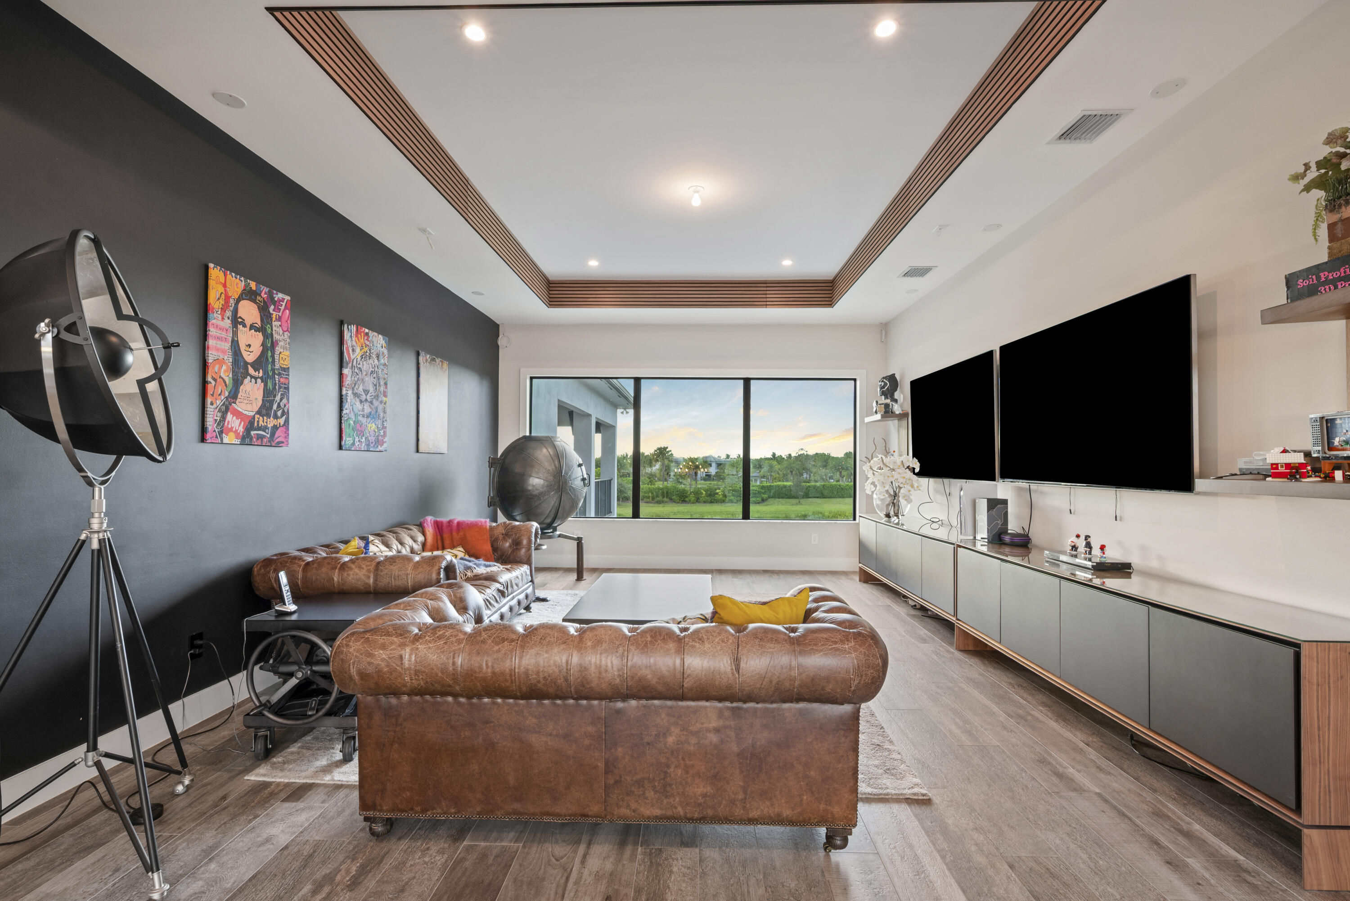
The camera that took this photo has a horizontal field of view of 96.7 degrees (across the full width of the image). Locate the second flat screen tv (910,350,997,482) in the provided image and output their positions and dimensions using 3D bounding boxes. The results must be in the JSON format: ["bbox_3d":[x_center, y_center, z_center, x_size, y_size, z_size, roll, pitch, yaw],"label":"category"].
[{"bbox_3d":[2.429,-0.243,5.313,0.045,0.973,1.711,0,-1,2],"label":"second flat screen tv"}]

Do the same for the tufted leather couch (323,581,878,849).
[{"bbox_3d":[-0.221,0.973,2.390,1.837,0.753,0.954,0,-1,2],"label":"tufted leather couch"}]

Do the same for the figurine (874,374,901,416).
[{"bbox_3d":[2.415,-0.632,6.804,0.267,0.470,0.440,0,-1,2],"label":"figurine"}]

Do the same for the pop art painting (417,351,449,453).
[{"bbox_3d":[-2.248,-0.425,5.583,0.030,0.903,0.612,0,-1,2],"label":"pop art painting"}]

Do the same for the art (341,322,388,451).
[{"bbox_3d":[-2.283,-0.440,4.424,0.030,0.903,0.612,0,-1,2],"label":"art"}]

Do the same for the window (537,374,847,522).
[{"bbox_3d":[0.207,-0.034,7.508,4.063,1.773,0.100,0,-1,2],"label":"window"}]

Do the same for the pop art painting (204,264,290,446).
[{"bbox_3d":[-2.365,-0.481,3.337,0.035,0.899,0.625,0,-1,2],"label":"pop art painting"}]

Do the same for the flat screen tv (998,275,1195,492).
[{"bbox_3d":[2.371,-0.289,3.538,0.045,0.968,1.688,0,-1,2],"label":"flat screen tv"}]

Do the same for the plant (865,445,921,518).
[{"bbox_3d":[2.189,0.325,6.004,0.502,0.763,0.532,0,-1,2],"label":"plant"}]

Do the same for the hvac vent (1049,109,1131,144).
[{"bbox_3d":[2.129,-1.662,3.096,0.246,0.025,0.311,0,-1,2],"label":"hvac vent"}]

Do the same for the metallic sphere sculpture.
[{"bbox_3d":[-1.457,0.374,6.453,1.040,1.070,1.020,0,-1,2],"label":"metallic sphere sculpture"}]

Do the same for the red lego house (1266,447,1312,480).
[{"bbox_3d":[2.296,0.051,2.244,0.112,0.122,0.090,-1,-2,38],"label":"red lego house"}]

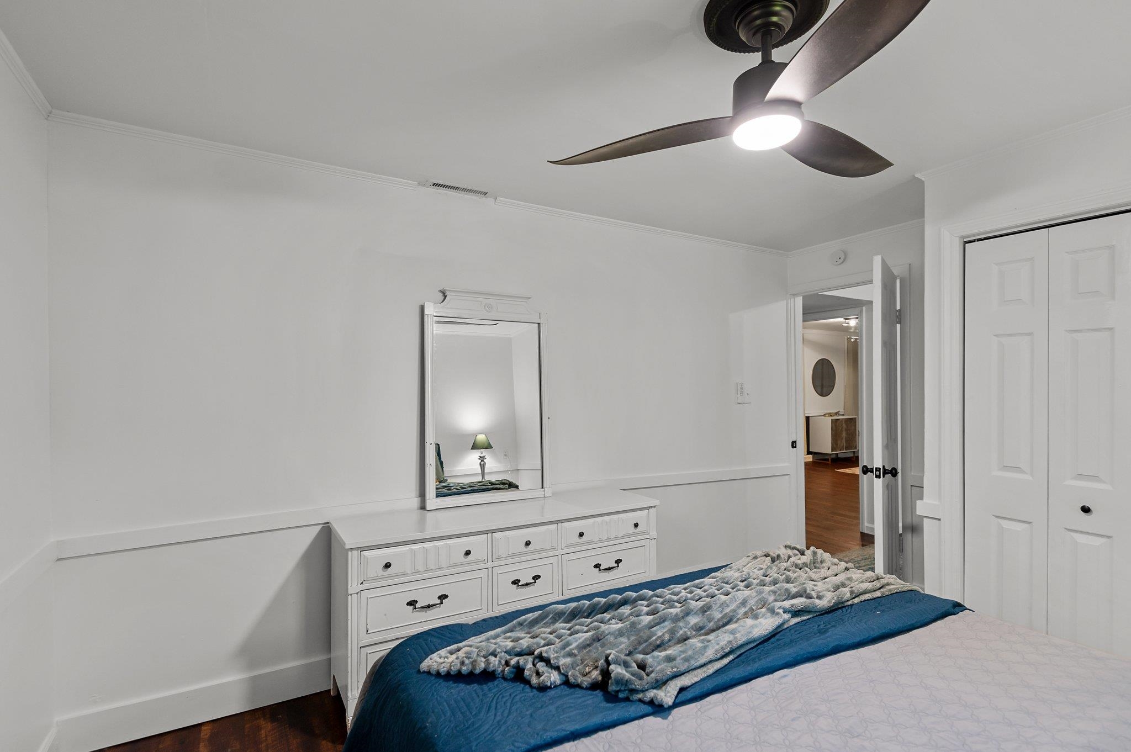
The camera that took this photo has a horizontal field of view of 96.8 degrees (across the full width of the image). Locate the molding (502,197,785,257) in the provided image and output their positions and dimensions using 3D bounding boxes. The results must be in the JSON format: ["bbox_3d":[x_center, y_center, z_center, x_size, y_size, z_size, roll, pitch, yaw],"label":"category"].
[{"bbox_3d":[0.679,-0.936,3.282,2.400,0.034,0.027,1,-1,-29],"label":"molding"}]

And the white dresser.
[{"bbox_3d":[-0.274,1.056,2.509,1.597,0.765,0.405,1,-1,-29],"label":"white dresser"}]

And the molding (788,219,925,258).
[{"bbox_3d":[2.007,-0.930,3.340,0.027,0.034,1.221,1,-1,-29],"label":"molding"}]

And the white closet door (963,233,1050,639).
[{"bbox_3d":[1.913,0.408,2.182,0.035,2.033,0.288,1,-1,-29],"label":"white closet door"}]

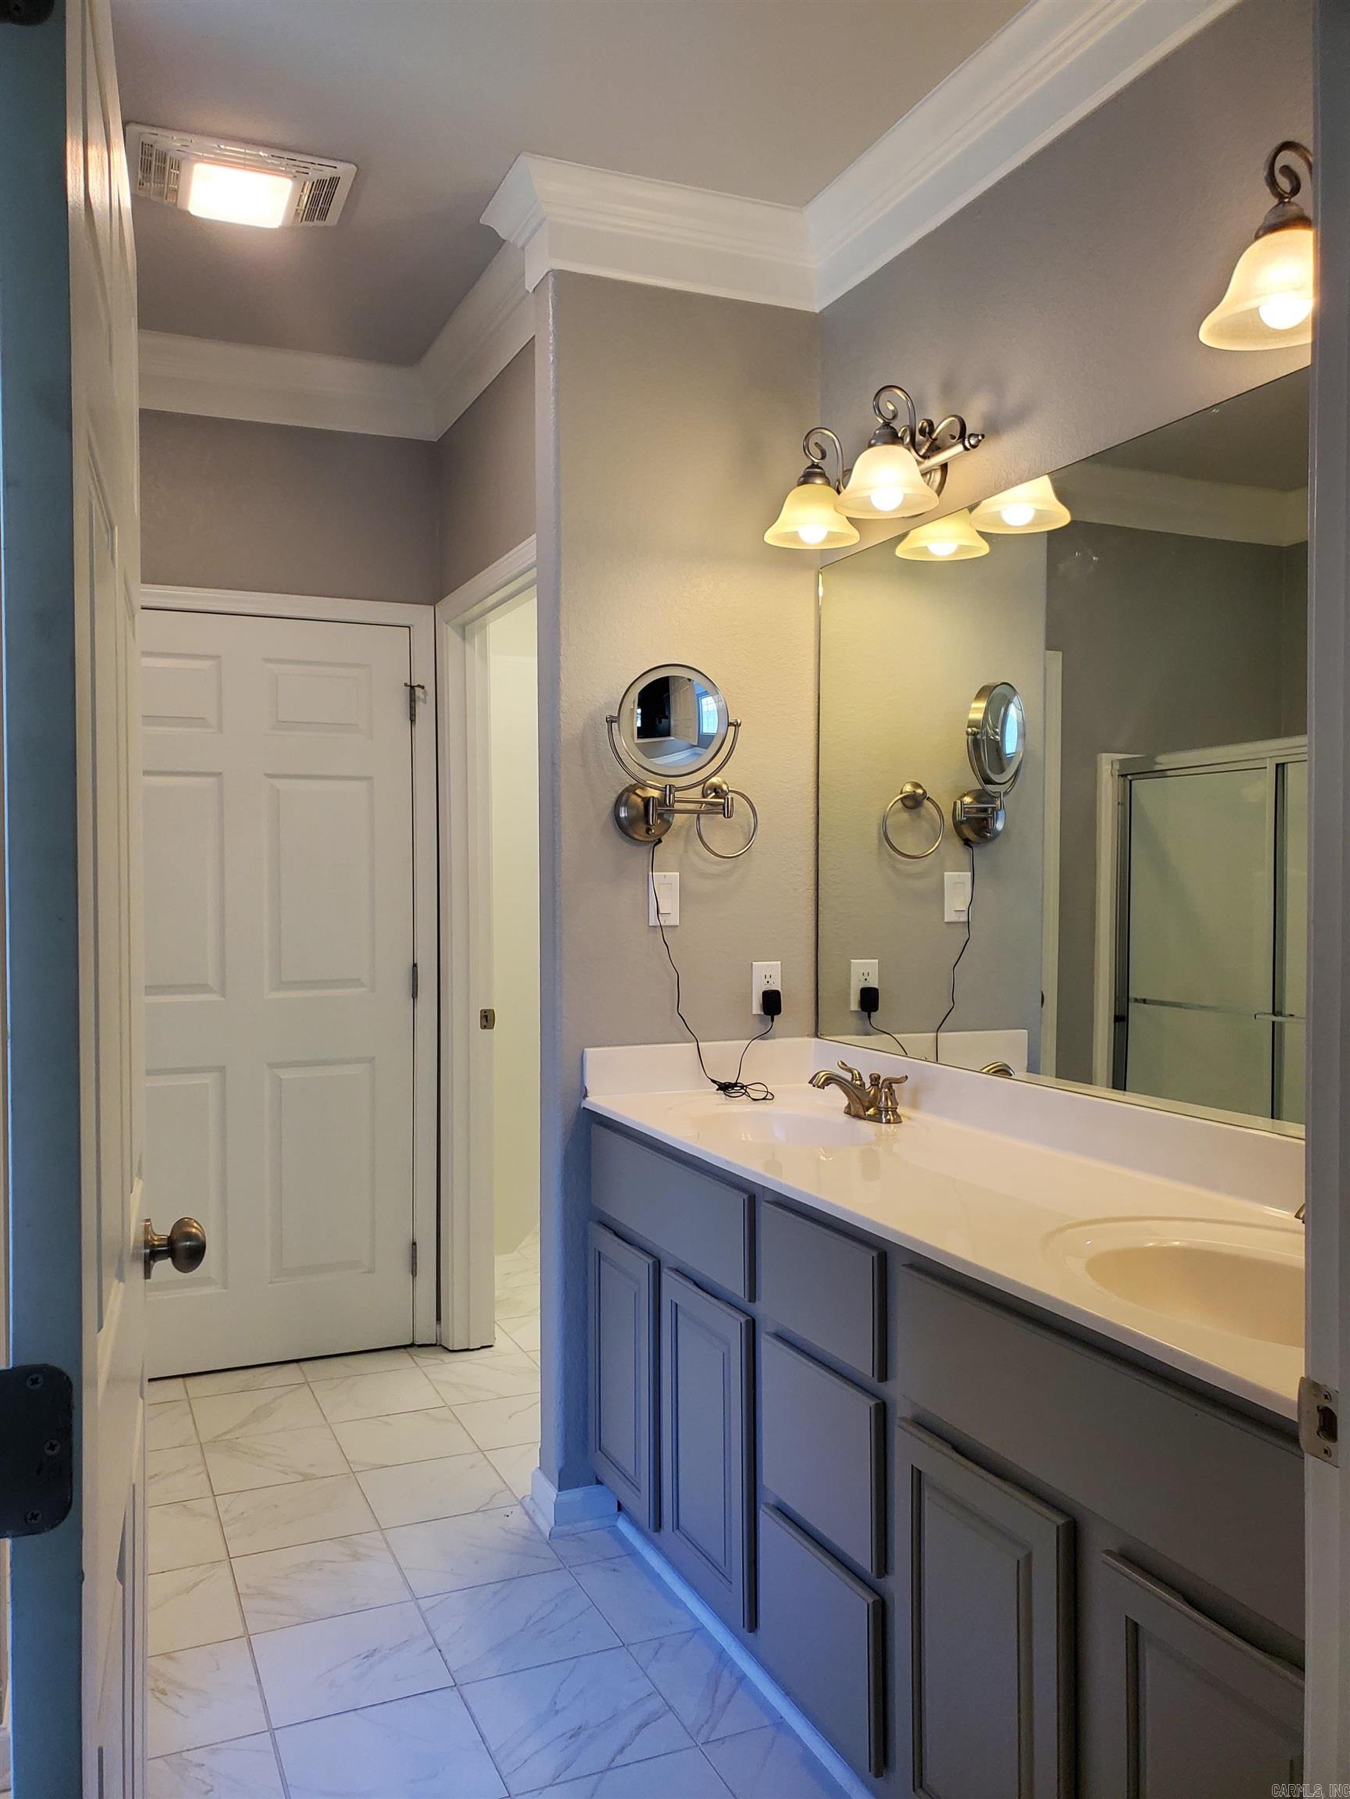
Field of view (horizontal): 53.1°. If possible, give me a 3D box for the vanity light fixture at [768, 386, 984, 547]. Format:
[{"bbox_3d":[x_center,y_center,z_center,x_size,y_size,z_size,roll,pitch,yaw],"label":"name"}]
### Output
[{"bbox_3d":[0.360,-0.826,2.587,0.253,0.228,0.571,0,1,-24],"label":"vanity light fixture"}]

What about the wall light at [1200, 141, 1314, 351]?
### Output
[{"bbox_3d":[0.827,-0.812,1.546,0.253,0.228,0.571,0,1,-24],"label":"wall light"}]

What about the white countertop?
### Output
[{"bbox_3d":[0.442,0.376,2.038,0.561,0.119,1.853,0,1,-24],"label":"white countertop"}]

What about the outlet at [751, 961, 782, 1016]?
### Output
[{"bbox_3d":[0.201,0.195,2.938,0.071,0.117,0.009,0,1,-24],"label":"outlet"}]

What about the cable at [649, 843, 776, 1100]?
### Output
[{"bbox_3d":[0.117,0.146,2.810,0.291,0.528,0.161,0,1,-24],"label":"cable"}]

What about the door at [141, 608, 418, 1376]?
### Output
[{"bbox_3d":[-1.181,0.254,3.708,0.919,2.047,0.040,-1,1,-24],"label":"door"}]

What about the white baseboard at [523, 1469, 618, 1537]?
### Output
[{"bbox_3d":[-0.224,1.251,2.853,0.152,0.087,0.196,0,1,-24],"label":"white baseboard"}]

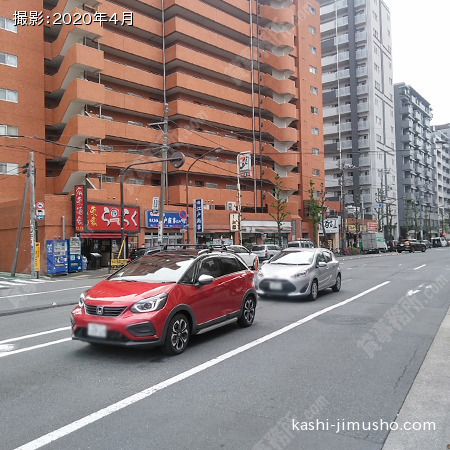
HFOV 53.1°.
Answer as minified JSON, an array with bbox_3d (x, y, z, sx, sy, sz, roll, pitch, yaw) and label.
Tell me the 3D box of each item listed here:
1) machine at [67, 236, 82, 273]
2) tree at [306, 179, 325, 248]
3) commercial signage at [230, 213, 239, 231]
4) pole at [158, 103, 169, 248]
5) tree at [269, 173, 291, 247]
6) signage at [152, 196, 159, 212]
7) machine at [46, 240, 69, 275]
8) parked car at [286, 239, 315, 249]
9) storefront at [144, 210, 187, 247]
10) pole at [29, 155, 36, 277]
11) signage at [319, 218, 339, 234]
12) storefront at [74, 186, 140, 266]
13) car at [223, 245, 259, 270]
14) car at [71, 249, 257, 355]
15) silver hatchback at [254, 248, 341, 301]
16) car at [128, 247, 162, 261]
[{"bbox_3d":[-8.305,1.641,24.668,0.780,1.900,0.740,1,-3,-43],"label":"machine"},{"bbox_3d":[9.538,-0.790,47.500,1.800,8.200,1.800,-2,-2,30],"label":"tree"},{"bbox_3d":[0.909,-0.232,41.800,0.850,1.680,0.250,-2,-2,30],"label":"commercial signage"},{"bbox_3d":[-3.660,-2.360,26.800,0.320,9.800,0.320,2,-2,31],"label":"pole"},{"bbox_3d":[5.200,-0.887,43.000,2.100,8.200,2.100,-2,-2,30],"label":"tree"},{"bbox_3d":[-4.529,-1.309,29.500,0.460,1.060,0.140,-3,-3,28],"label":"signage"},{"bbox_3d":[-8.920,1.772,23.950,0.630,1.830,0.990,-2,-2,31],"label":"machine"},{"bbox_3d":[7.841,2.425,46.500,1.680,2.000,4.400,-3,-2,33],"label":"parked car"},{"bbox_3d":[-4.540,0.946,34.100,1.000,4.100,5.200,-2,-2,30],"label":"storefront"},{"bbox_3d":[-9.490,-0.450,22.300,0.260,6.200,0.260,-2,-2,31],"label":"pole"},{"bbox_3d":[12.056,0.175,52.500,2.500,1.850,0.300,-3,-2,31],"label":"signage"},{"bbox_3d":[-7.300,0.411,27.500,1.300,4.700,5.100,-2,-2,31],"label":"storefront"},{"bbox_3d":[0.569,2.027,27.690,1.760,1.520,4.450,-3,-3,29],"label":"car"},{"bbox_3d":[-0.869,1.284,8.373,1.730,1.560,4.090,-3,-3,28],"label":"car"},{"bbox_3d":[2.415,1.513,14.269,1.700,1.460,4.050,-3,-3,29],"label":"silver hatchback"},{"bbox_3d":[-4.450,2.293,30.320,1.730,1.500,4.450,-3,-3,30],"label":"car"}]

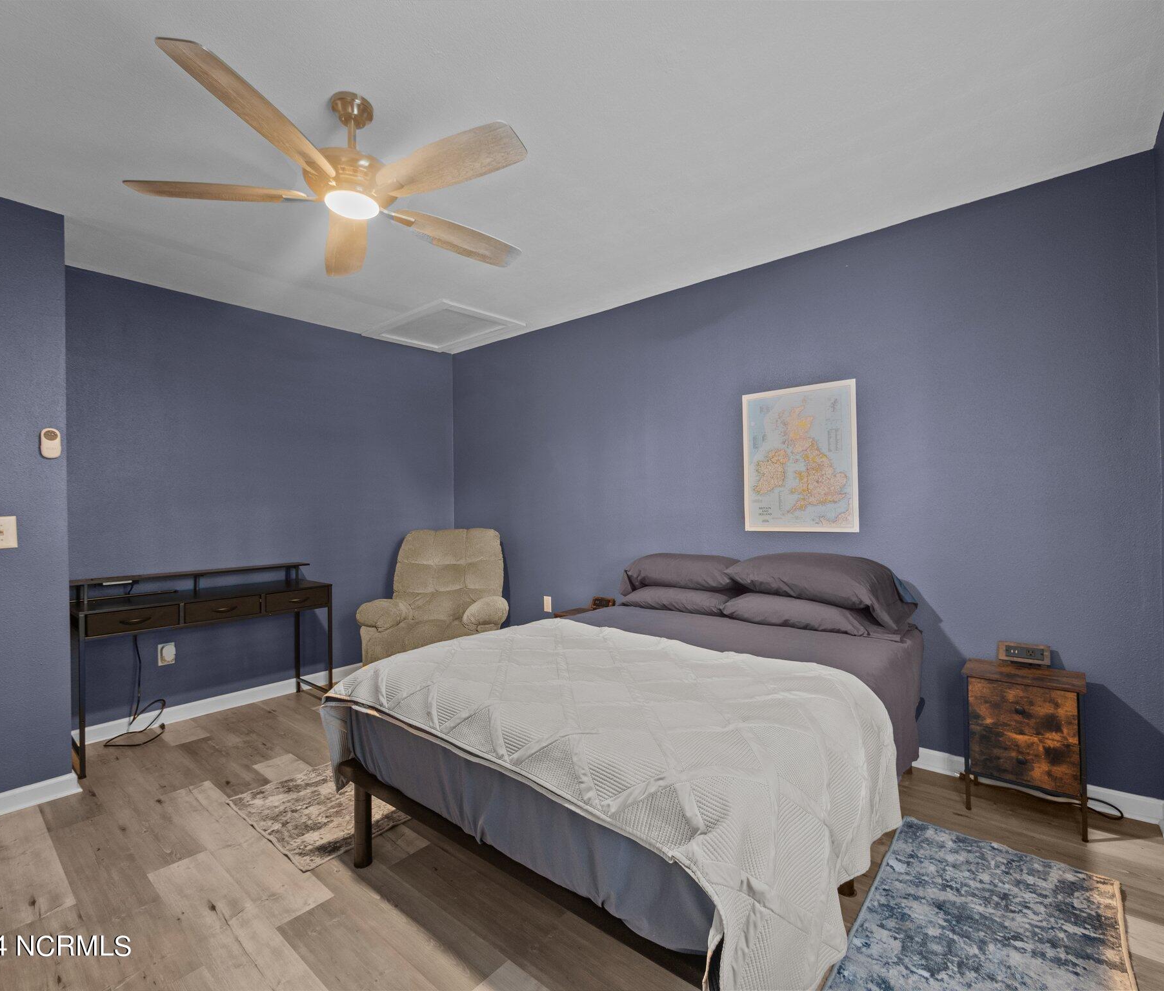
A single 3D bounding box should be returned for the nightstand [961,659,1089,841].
[{"bbox_3d":[1.730,0.966,2.099,0.365,0.550,0.240,-1,0,40],"label":"nightstand"}]

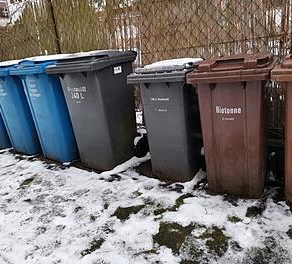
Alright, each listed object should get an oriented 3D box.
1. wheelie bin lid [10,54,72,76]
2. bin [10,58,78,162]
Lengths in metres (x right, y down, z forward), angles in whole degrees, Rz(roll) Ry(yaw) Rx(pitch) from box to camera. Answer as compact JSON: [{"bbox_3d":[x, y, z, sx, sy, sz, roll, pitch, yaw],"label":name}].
[{"bbox_3d":[-1.009,-0.716,2.927,0.585,0.125,0.690,6,21,34],"label":"wheelie bin lid"},{"bbox_3d":[-0.944,-0.262,3.087,0.585,1.085,0.730,6,21,34],"label":"bin"}]

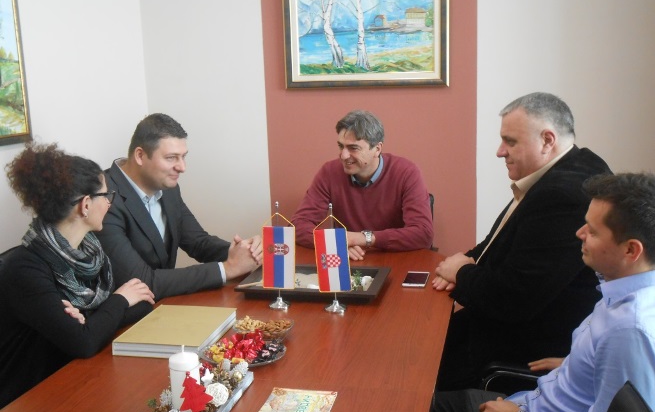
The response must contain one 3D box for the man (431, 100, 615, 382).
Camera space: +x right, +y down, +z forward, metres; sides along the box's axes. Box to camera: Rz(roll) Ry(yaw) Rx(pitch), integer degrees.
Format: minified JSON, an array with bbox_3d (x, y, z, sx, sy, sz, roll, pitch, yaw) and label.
[{"bbox_3d":[0.602,0.347,2.177,0.710,1.370,0.630,2,11,19],"label":"man"}]

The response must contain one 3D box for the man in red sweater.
[{"bbox_3d":[0.168,0.244,2.936,0.570,1.280,0.740,1,11,16],"label":"man in red sweater"}]

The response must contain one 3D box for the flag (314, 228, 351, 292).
[{"bbox_3d":[0.013,0.164,2.113,0.107,0.195,0.020,1,11,13],"label":"flag"}]

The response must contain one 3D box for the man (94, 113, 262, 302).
[{"bbox_3d":[-0.533,0.351,2.494,0.700,1.320,0.580,1,11,13],"label":"man"}]

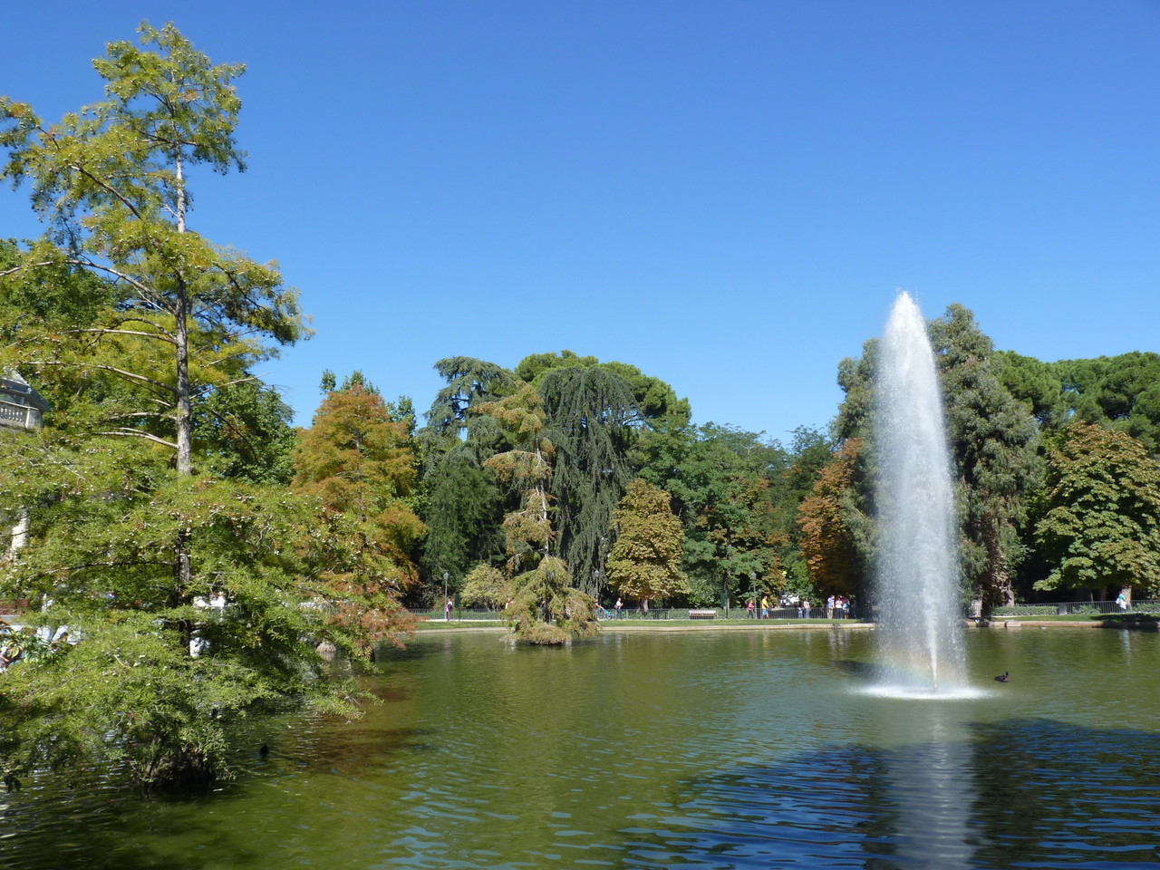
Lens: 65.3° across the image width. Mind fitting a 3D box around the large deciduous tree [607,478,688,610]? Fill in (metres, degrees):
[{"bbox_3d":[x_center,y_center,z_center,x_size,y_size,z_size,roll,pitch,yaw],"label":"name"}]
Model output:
[{"bbox_3d":[5.411,9.013,72.518,6.370,11.050,6.370,-1,-10,4],"label":"large deciduous tree"}]

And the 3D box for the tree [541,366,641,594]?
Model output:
[{"bbox_3d":[0.968,4.573,77.334,8.670,21.420,8.670,0,-10,1],"label":"tree"}]

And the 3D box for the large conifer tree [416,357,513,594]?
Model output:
[{"bbox_3d":[-10.437,4.371,82.441,9.000,23.540,9.000,1,-10,-7],"label":"large conifer tree"}]

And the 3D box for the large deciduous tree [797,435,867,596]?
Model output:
[{"bbox_3d":[20.805,7.407,73.806,5.830,14.650,5.830,-3,-10,15],"label":"large deciduous tree"}]

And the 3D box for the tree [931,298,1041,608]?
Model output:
[{"bbox_3d":[31.392,1.744,70.716,8.400,24.770,8.400,-4,-11,24],"label":"tree"}]

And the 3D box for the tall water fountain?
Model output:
[{"bbox_3d":[9.508,1.379,25.139,2.510,11.140,2.510,-4,-10,21],"label":"tall water fountain"}]

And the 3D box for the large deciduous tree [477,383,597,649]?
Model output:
[{"bbox_3d":[-2.400,3.921,48.323,6.590,13.940,6.590,0,-10,-3],"label":"large deciduous tree"}]

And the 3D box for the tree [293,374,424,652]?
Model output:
[{"bbox_3d":[-8.956,3.326,36.451,5.190,11.120,5.190,2,-10,-14],"label":"tree"}]

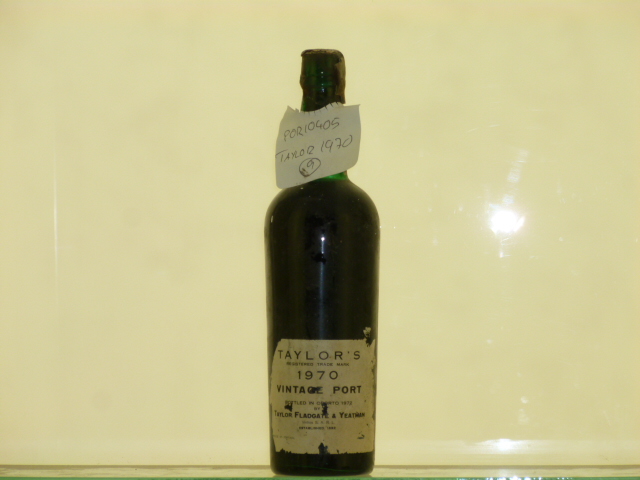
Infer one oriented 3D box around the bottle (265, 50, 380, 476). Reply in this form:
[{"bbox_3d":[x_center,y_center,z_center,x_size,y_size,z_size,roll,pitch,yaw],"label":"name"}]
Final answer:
[{"bbox_3d":[0.002,0.016,2.215,0.081,0.296,0.081,0,1,3],"label":"bottle"}]

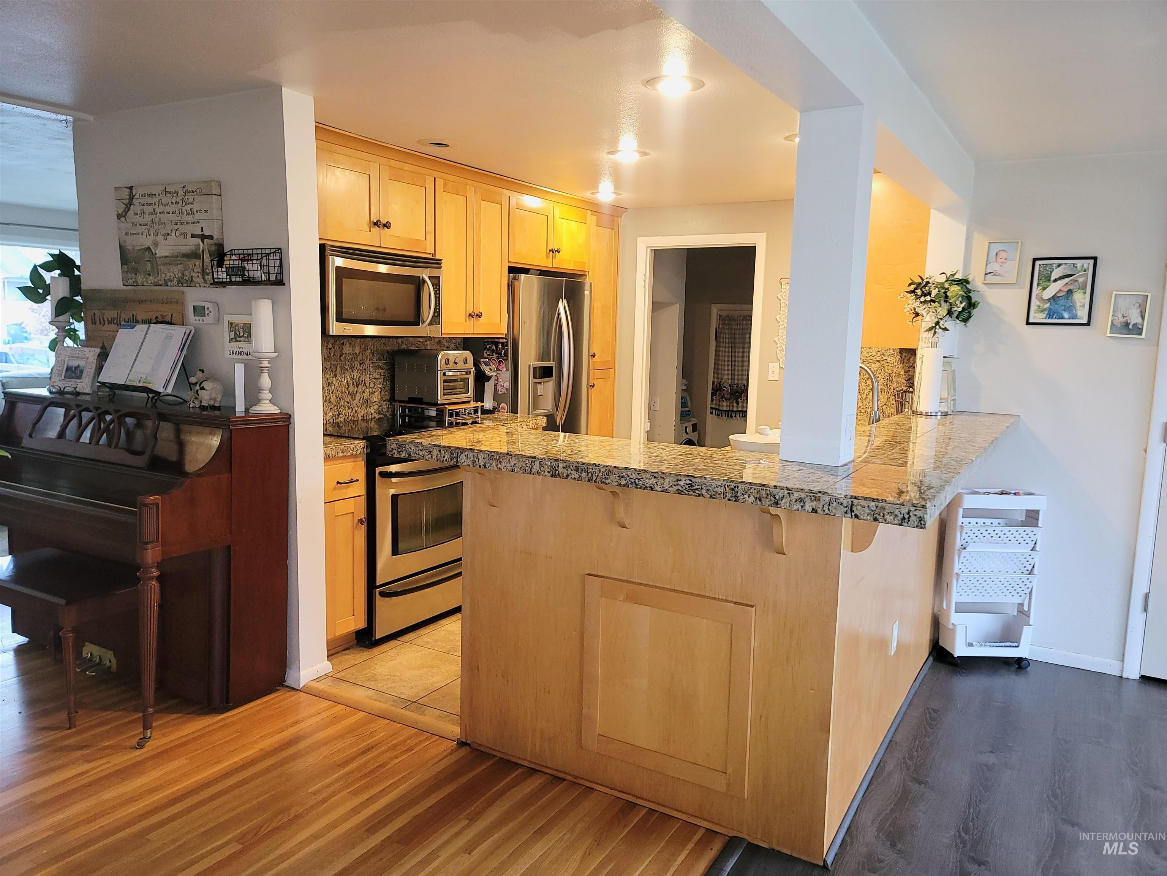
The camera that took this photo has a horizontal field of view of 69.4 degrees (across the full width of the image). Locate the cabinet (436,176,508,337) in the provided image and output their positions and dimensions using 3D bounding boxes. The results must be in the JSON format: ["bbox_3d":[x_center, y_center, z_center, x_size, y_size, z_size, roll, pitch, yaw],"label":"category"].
[{"bbox_3d":[-0.740,-0.974,4.659,0.333,0.795,0.625,6,8,30],"label":"cabinet"}]

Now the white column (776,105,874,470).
[{"bbox_3d":[0.617,-0.372,2.147,0.152,0.871,0.122,6,8,30],"label":"white column"}]

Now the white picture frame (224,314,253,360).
[{"bbox_3d":[-1.309,-0.384,3.231,0.181,0.168,0.020,6,9,29],"label":"white picture frame"}]

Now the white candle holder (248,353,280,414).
[{"bbox_3d":[-1.204,-0.212,3.175,0.113,0.226,0.113,5,8,28],"label":"white candle holder"}]

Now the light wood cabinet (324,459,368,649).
[{"bbox_3d":[-1.267,0.494,3.746,0.600,0.880,0.240,6,8,30],"label":"light wood cabinet"}]

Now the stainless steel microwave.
[{"bbox_3d":[-1.079,-0.694,4.086,0.375,0.388,0.761,6,8,30],"label":"stainless steel microwave"}]

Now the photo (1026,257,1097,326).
[{"bbox_3d":[2.079,-0.637,3.660,0.245,0.292,0.020,6,8,30],"label":"photo"}]

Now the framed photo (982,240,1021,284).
[{"bbox_3d":[1.838,-0.770,3.700,0.136,0.182,0.018,6,8,30],"label":"framed photo"}]

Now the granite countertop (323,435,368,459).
[{"bbox_3d":[-1.267,0.030,3.660,0.604,0.059,0.330,6,8,30],"label":"granite countertop"}]

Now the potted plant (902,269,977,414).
[{"bbox_3d":[1.599,-0.424,3.786,0.320,0.620,0.290,6,8,30],"label":"potted plant"}]

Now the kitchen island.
[{"bbox_3d":[0.640,0.495,3.142,1.508,1.096,2.435,6,8,30],"label":"kitchen island"}]

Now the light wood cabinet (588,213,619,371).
[{"bbox_3d":[-0.061,-1.017,5.936,0.460,1.050,0.427,6,8,30],"label":"light wood cabinet"}]

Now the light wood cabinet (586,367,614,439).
[{"bbox_3d":[-0.088,0.040,6.069,0.460,1.075,0.427,6,8,30],"label":"light wood cabinet"}]

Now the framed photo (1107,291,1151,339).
[{"bbox_3d":[2.295,-0.517,3.544,0.134,0.185,0.018,6,8,30],"label":"framed photo"}]

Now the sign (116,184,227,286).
[{"bbox_3d":[-1.692,-0.823,3.441,0.621,0.406,0.032,5,8,28],"label":"sign"}]

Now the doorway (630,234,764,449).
[{"bbox_3d":[0.795,-0.355,5.967,0.972,2.095,0.130,6,8,30],"label":"doorway"}]

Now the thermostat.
[{"bbox_3d":[-1.523,-0.501,3.385,0.137,0.086,0.030,5,8,28],"label":"thermostat"}]

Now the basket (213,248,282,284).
[{"bbox_3d":[-1.276,-0.650,3.184,0.275,0.135,0.110,5,8,28],"label":"basket"}]

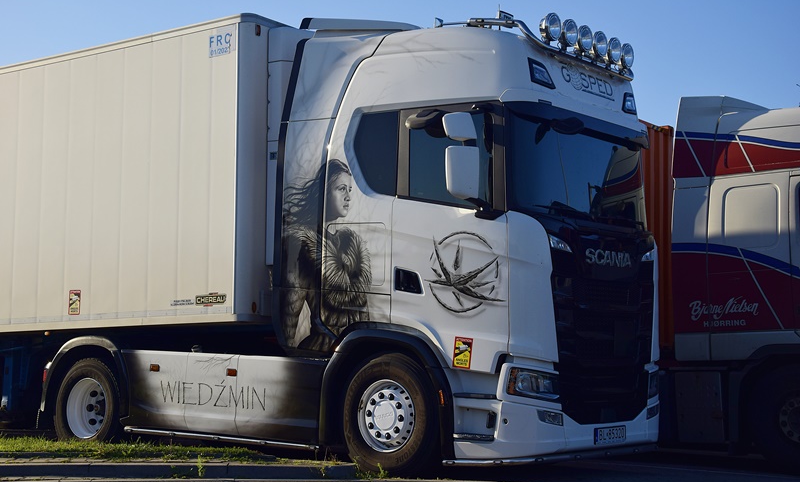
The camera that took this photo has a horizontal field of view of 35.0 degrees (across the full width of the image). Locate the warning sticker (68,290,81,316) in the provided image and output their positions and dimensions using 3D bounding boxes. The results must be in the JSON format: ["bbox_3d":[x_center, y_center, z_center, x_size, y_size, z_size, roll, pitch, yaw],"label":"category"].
[{"bbox_3d":[-3.242,0.618,12.640,0.170,0.250,0.010,-5,-8,33],"label":"warning sticker"}]

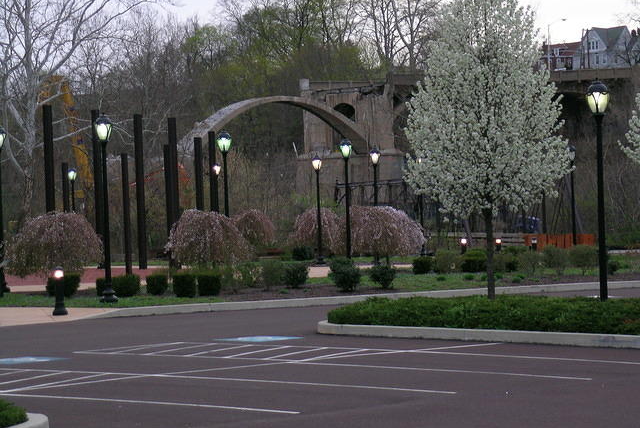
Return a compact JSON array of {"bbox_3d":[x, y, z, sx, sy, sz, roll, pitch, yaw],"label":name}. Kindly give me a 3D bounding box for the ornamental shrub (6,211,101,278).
[{"bbox_3d":[-8.777,1.147,62.207,3.167,2.391,3.167,-2,0,0],"label":"ornamental shrub"}]

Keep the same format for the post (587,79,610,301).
[{"bbox_3d":[4.829,-0.217,32.700,0.410,4.266,0.410,-2,1,0],"label":"post"}]

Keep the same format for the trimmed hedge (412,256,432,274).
[{"bbox_3d":[3.399,1.692,62.083,0.689,0.586,0.689,-2,0,0],"label":"trimmed hedge"}]

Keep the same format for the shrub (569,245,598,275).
[{"bbox_3d":[8.454,1.460,60.500,0.962,0.962,0.950,-2,1,0],"label":"shrub"}]

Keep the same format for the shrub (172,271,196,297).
[{"bbox_3d":[-3.276,1.699,45.600,0.580,0.617,0.580,-2,0,0],"label":"shrub"}]

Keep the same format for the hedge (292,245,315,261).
[{"bbox_3d":[-0.778,1.815,87.761,1.067,0.698,1.067,-2,0,0],"label":"hedge"}]

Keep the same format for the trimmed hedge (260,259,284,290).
[{"bbox_3d":[-1.271,1.636,51.000,0.676,0.865,0.750,-2,1,0],"label":"trimmed hedge"}]

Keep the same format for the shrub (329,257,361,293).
[{"bbox_3d":[0.585,1.450,45.000,0.760,0.847,0.740,-2,0,0],"label":"shrub"}]

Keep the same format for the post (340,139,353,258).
[{"bbox_3d":[0.924,-0.329,62.000,0.410,4.309,0.410,-2,0,0],"label":"post"}]

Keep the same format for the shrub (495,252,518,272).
[{"bbox_3d":[5.637,1.466,57.000,0.720,0.605,0.700,-2,0,0],"label":"shrub"}]

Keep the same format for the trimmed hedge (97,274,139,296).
[{"bbox_3d":[-5.182,1.839,48.500,1.132,0.566,0.850,-2,1,0],"label":"trimmed hedge"}]

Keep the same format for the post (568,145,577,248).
[{"bbox_3d":[10.066,-0.537,75.000,0.398,4.454,0.400,-2,1,0],"label":"post"}]

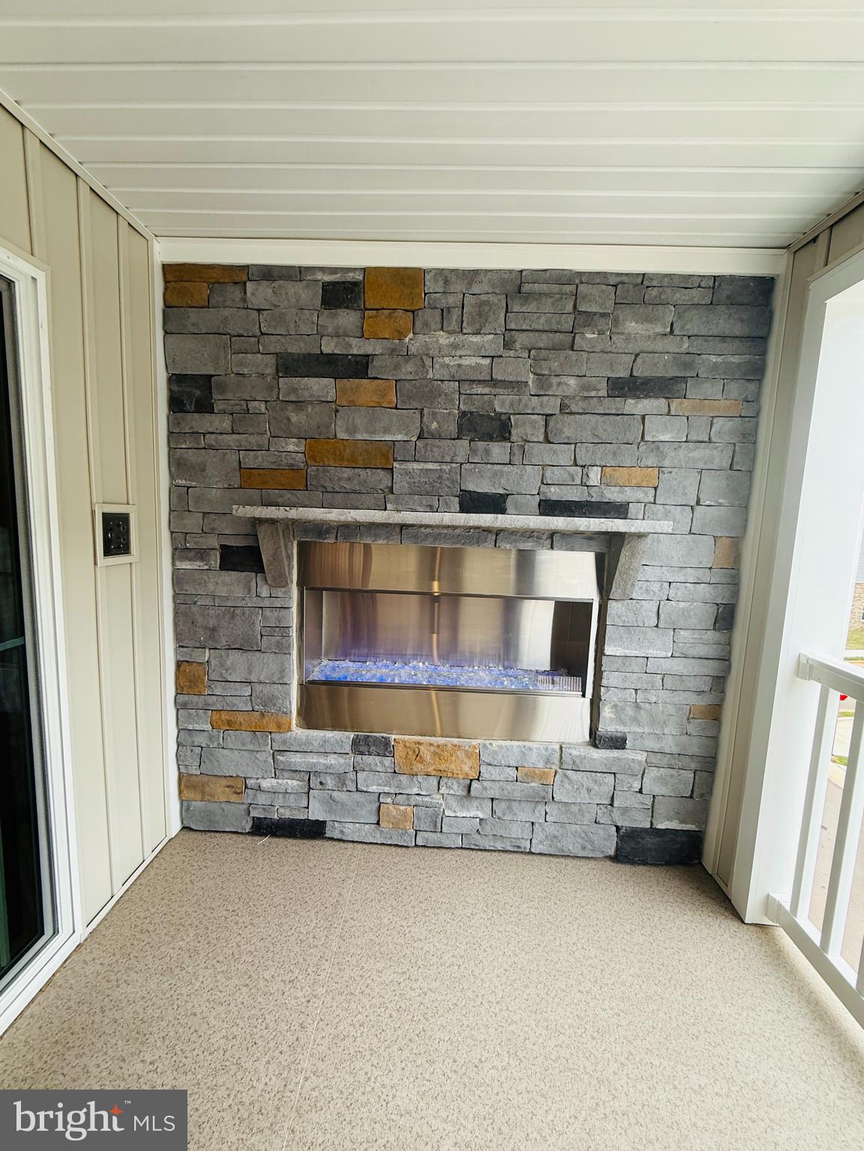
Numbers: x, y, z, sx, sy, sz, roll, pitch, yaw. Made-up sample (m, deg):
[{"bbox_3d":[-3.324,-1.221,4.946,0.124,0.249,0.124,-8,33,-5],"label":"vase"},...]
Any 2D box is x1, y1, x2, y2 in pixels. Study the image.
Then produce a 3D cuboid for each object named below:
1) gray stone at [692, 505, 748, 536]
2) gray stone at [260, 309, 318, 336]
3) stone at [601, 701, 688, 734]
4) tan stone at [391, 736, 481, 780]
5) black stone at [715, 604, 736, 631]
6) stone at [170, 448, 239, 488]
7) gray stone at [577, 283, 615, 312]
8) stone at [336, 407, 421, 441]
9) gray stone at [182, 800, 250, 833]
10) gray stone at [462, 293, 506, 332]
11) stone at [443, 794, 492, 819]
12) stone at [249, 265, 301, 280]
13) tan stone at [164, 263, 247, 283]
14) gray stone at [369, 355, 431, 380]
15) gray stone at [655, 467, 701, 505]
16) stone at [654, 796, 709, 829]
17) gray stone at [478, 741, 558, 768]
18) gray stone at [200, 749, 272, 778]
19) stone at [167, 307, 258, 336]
[{"bbox_3d":[1.104,-0.212,1.820,0.203,0.112,0.070,2,7,2],"label":"gray stone"},{"bbox_3d":[-0.545,-0.972,1.805,0.224,0.087,0.060,2,7,2],"label":"gray stone"},{"bbox_3d":[0.877,0.587,1.950,0.344,0.122,0.060,2,7,2],"label":"stone"},{"bbox_3d":[0.023,0.761,1.973,0.355,0.155,0.055,2,7,2],"label":"tan stone"},{"bbox_3d":[1.173,0.162,1.886,0.069,0.111,0.060,2,7,2],"label":"black stone"},{"bbox_3d":[-0.888,-0.422,1.855,0.271,0.139,0.055,2,7,2],"label":"stone"},{"bbox_3d":[0.605,-1.024,1.747,0.136,0.094,0.070,2,7,2],"label":"gray stone"},{"bbox_3d":[-0.211,-0.600,1.865,0.332,0.122,0.060,2,6,2],"label":"stone"},{"bbox_3d":[-0.937,1.044,2.054,0.293,0.121,0.070,2,7,2],"label":"gray stone"},{"bbox_3d":[0.196,-0.973,1.753,0.158,0.138,0.055,2,7,2],"label":"gray stone"},{"bbox_3d":[0.154,0.978,2.003,0.202,0.097,0.070,2,7,2],"label":"stone"},{"bbox_3d":[-0.591,-1.140,1.780,0.194,0.051,0.070,2,7,2],"label":"stone"},{"bbox_3d":[-0.873,-1.170,1.825,0.327,0.066,0.060,2,6,2],"label":"tan stone"},{"bbox_3d":[-0.117,-0.790,1.786,0.237,0.080,0.055,2,7,2],"label":"gray stone"},{"bbox_3d":[0.966,-0.350,1.852,0.160,0.139,0.060,2,7,2],"label":"gray stone"},{"bbox_3d":[1.038,0.994,1.971,0.227,0.141,0.060,2,7,2],"label":"stone"},{"bbox_3d":[0.367,0.750,1.991,0.322,0.106,0.060,2,6,2],"label":"gray stone"},{"bbox_3d":[-0.827,0.792,2.003,0.306,0.118,0.055,2,7,2],"label":"gray stone"},{"bbox_3d":[-0.859,-0.991,1.842,0.376,0.096,0.060,2,7,2],"label":"stone"}]

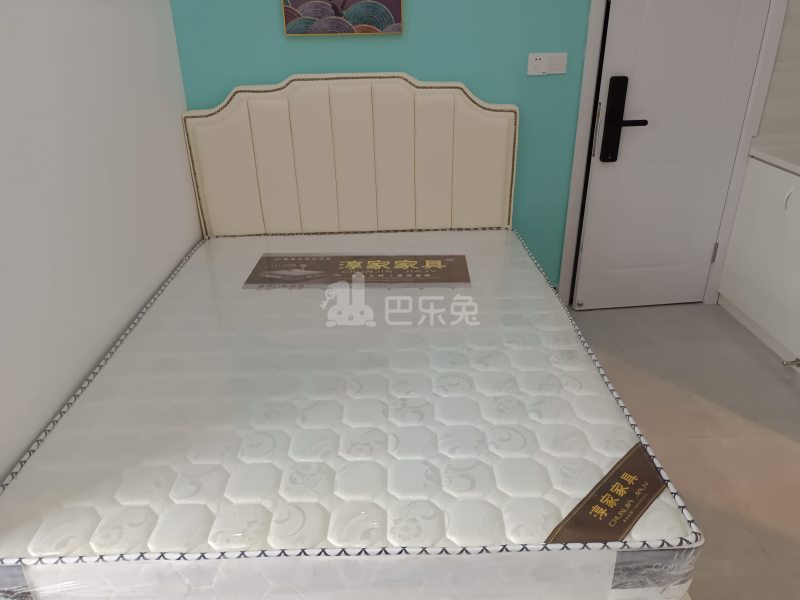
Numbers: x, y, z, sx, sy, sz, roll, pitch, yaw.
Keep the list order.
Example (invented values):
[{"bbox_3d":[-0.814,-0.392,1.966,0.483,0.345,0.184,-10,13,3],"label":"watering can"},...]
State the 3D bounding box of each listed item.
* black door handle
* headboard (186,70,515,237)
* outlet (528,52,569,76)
[{"bbox_3d":[1.034,-0.819,2.639,0.190,0.377,0.065,-3,26,-4],"label":"black door handle"},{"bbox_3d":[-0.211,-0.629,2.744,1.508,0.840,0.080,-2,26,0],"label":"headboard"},{"bbox_3d":[0.662,-1.058,2.590,0.171,0.087,0.012,-2,26,0],"label":"outlet"}]

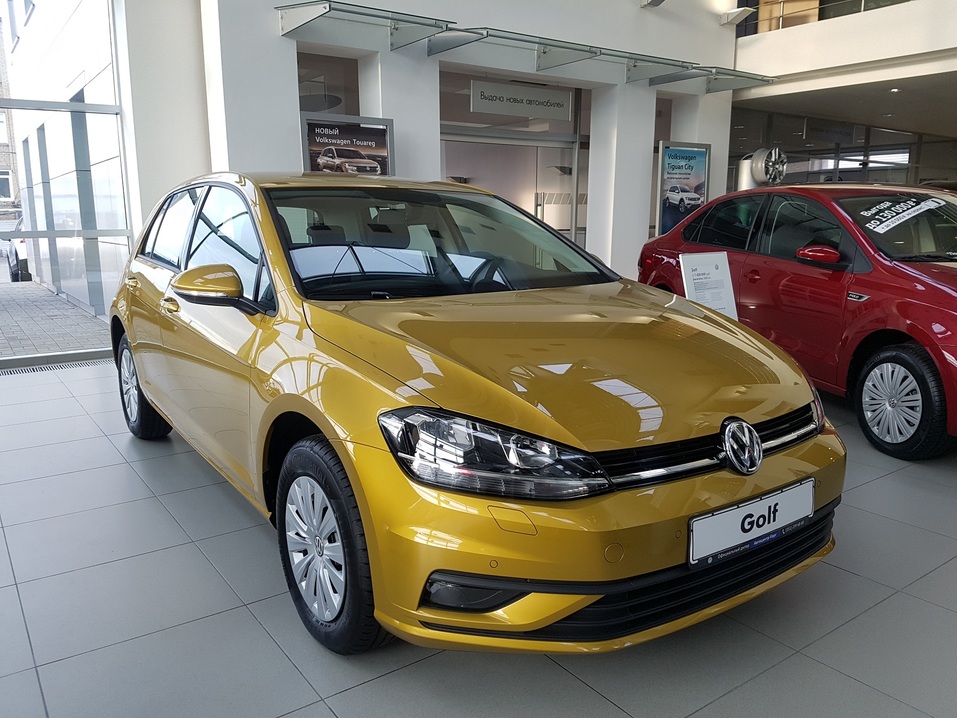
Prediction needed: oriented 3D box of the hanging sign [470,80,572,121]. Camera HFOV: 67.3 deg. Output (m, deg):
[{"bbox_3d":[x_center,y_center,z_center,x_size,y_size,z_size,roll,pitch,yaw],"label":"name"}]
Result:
[{"bbox_3d":[0.531,-3.033,8.485,1.420,0.343,0.050,-6,12,-29],"label":"hanging sign"}]

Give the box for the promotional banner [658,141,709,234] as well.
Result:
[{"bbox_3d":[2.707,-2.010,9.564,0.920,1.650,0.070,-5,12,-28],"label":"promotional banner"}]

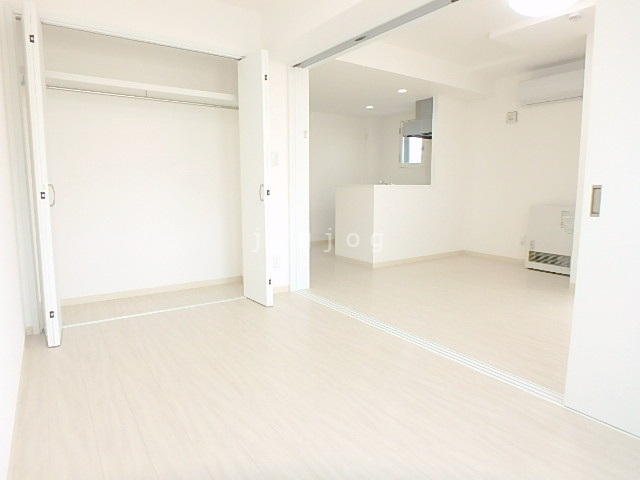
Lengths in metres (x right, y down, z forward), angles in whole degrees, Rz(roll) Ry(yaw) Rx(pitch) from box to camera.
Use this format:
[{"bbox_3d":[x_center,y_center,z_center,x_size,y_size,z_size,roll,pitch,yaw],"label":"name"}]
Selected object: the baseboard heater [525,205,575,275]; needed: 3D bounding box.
[{"bbox_3d":[2.758,-0.003,4.402,0.280,0.752,0.680,-6,10,-35],"label":"baseboard heater"}]

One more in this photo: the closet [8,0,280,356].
[{"bbox_3d":[-1.318,-0.465,3.101,1.638,2.059,1.007,-4,8,-32],"label":"closet"}]

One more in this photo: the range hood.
[{"bbox_3d":[1.625,-1.722,5.585,0.600,0.468,0.600,-6,10,-35],"label":"range hood"}]

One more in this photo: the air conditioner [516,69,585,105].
[{"bbox_3d":[2.683,-1.692,4.380,0.250,0.285,0.795,-6,10,-35],"label":"air conditioner"}]

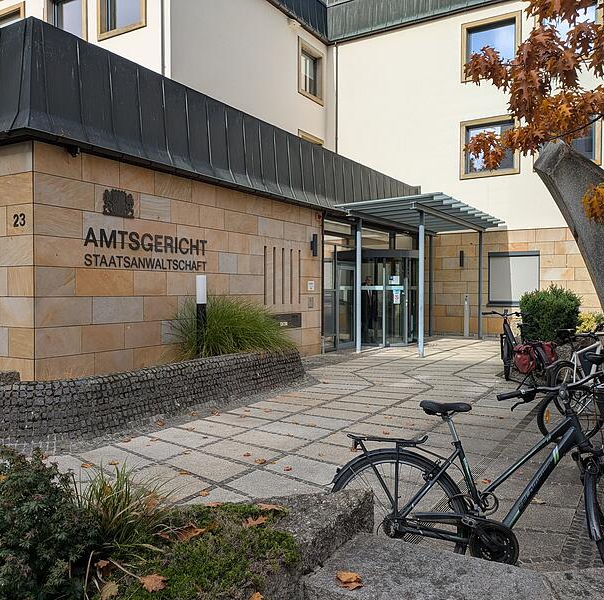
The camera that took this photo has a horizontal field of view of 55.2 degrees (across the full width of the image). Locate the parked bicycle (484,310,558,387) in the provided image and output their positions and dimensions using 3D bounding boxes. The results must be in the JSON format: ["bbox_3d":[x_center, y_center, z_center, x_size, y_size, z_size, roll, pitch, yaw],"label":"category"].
[{"bbox_3d":[3.209,0.739,8.664,0.720,1.140,1.780,0,1,-5],"label":"parked bicycle"}]

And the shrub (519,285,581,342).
[{"bbox_3d":[5.740,0.336,13.400,1.380,1.380,1.350,0,1,17],"label":"shrub"}]

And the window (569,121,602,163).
[{"bbox_3d":[7.691,-4.678,16.742,1.770,1.800,0.200,1,1,30],"label":"window"}]

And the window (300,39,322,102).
[{"bbox_3d":[0.284,-7.709,19.602,0.200,1.800,1.750,1,1,30],"label":"window"}]

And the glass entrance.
[{"bbox_3d":[2.546,0.000,16.221,1.200,2.500,2.400,1,1,31],"label":"glass entrance"}]

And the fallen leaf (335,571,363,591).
[{"bbox_3d":[0.170,1.006,2.072,0.095,0.030,0.090,0,1,5],"label":"fallen leaf"}]

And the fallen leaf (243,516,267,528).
[{"bbox_3d":[-0.174,0.819,2.123,0.085,0.015,0.070,0,1,-17],"label":"fallen leaf"}]

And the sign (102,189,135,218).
[{"bbox_3d":[-2.555,-1.339,8.059,0.050,0.350,0.540,1,1,30],"label":"sign"}]

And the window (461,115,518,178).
[{"bbox_3d":[6.061,-4.897,18.647,1.855,1.860,0.200,1,1,31],"label":"window"}]

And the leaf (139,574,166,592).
[{"bbox_3d":[-0.444,0.842,1.716,0.085,0.027,0.075,0,1,-15],"label":"leaf"}]

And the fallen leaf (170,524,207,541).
[{"bbox_3d":[-0.394,0.811,2.006,0.120,0.030,0.075,0,1,-17],"label":"fallen leaf"}]

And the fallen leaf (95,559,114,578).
[{"bbox_3d":[-0.625,0.850,1.829,0.065,0.035,0.065,0,1,-19],"label":"fallen leaf"}]

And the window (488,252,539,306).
[{"bbox_3d":[6.714,-0.659,18.331,1.550,1.705,0.200,1,1,31],"label":"window"}]

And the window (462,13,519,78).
[{"bbox_3d":[6.095,-8.084,18.574,1.865,1.905,0.200,1,1,31],"label":"window"}]

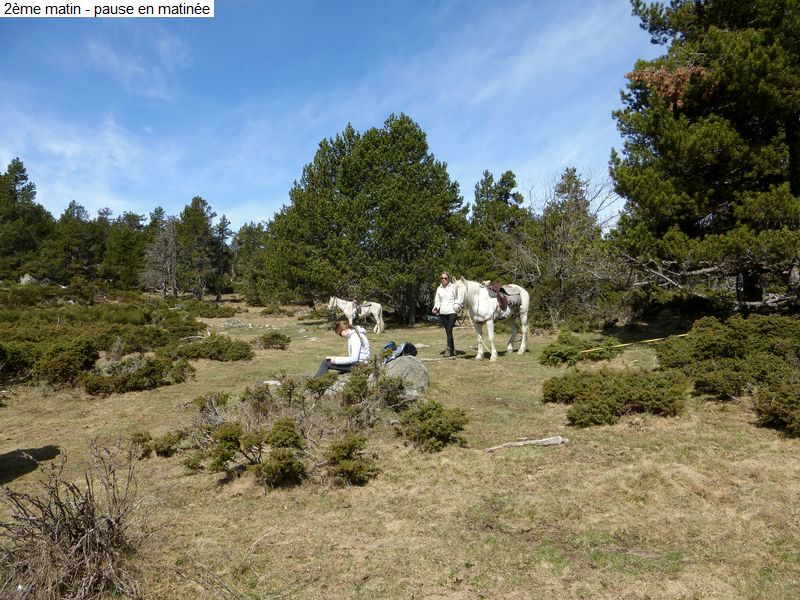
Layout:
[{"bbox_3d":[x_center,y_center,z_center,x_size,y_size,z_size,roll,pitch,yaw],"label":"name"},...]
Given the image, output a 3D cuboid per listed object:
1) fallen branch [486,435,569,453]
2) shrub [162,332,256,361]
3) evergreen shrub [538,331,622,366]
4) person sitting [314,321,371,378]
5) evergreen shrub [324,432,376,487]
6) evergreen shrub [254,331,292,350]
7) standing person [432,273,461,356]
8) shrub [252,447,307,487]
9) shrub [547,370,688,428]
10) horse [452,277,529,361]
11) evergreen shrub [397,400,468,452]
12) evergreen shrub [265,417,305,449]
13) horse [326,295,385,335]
[{"bbox_3d":[1.190,1.345,5.200,0.880,0.100,0.130,0,1,-18],"label":"fallen branch"},{"bbox_3d":[-3.640,0.889,10.600,1.650,0.500,1.100,0,2,-11],"label":"shrub"},{"bbox_3d":[3.330,0.870,10.300,1.480,0.600,1.150,0,1,0],"label":"evergreen shrub"},{"bbox_3d":[-0.851,0.745,7.800,0.880,0.900,0.480,0,2,3],"label":"person sitting"},{"bbox_3d":[-0.400,1.270,4.450,0.420,0.400,0.410,0,1,0],"label":"evergreen shrub"},{"bbox_3d":[-2.942,0.935,12.800,0.780,0.440,0.700,0,2,-11],"label":"evergreen shrub"},{"bbox_3d":[0.910,0.284,10.850,0.540,1.660,0.360,0,2,7],"label":"standing person"},{"bbox_3d":[-0.950,1.310,4.400,0.410,0.310,0.400,0,1,0],"label":"shrub"},{"bbox_3d":[2.459,1.087,6.450,1.580,0.430,1.200,0,2,14],"label":"shrub"},{"bbox_3d":[1.850,0.360,11.000,0.600,1.600,2.150,1,1,38],"label":"horse"},{"bbox_3d":[0.288,1.127,5.000,0.610,0.390,0.540,0,2,0],"label":"evergreen shrub"},{"bbox_3d":[-0.968,1.119,4.650,0.330,0.290,0.310,0,2,0],"label":"evergreen shrub"},{"bbox_3d":[-1.980,0.700,25.000,2.450,1.720,0.600,0,1,-10],"label":"horse"}]

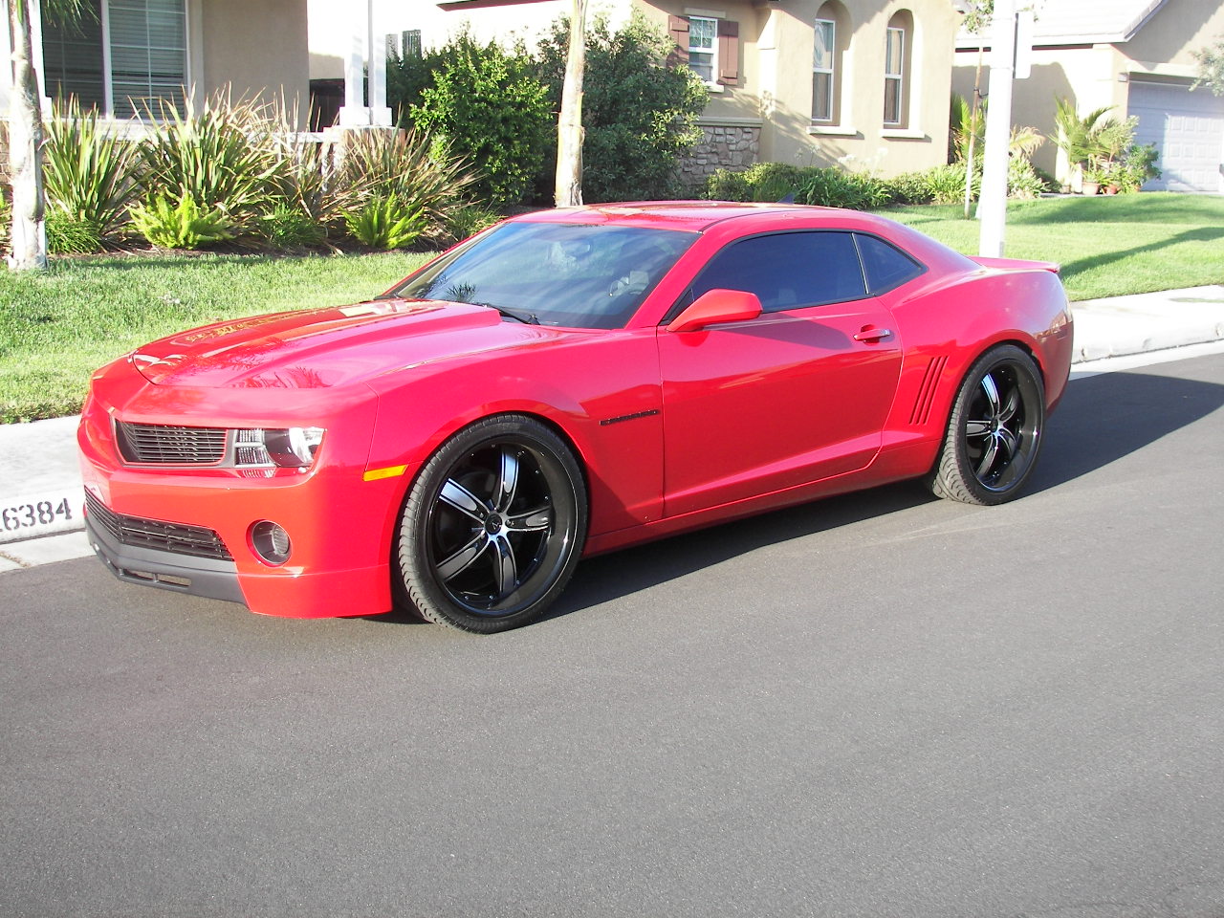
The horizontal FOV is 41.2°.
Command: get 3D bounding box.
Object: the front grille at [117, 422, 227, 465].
[{"bbox_3d":[-1.541,-0.059,5.416,0.140,0.150,0.820,-10,12,-42],"label":"front grille"}]

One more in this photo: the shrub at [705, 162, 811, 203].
[{"bbox_3d":[2.100,-3.967,23.428,1.466,0.634,0.973,1,10,5],"label":"shrub"}]

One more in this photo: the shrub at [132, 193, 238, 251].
[{"bbox_3d":[-4.140,-2.294,15.700,1.000,0.530,0.900,-2,11,-14],"label":"shrub"}]

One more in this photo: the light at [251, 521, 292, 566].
[{"bbox_3d":[-1.047,0.257,4.998,0.125,0.145,0.080,7,13,31],"label":"light"}]

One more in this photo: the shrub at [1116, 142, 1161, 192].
[{"bbox_3d":[9.807,-5.442,30.300,0.820,0.920,0.800,4,11,17],"label":"shrub"}]

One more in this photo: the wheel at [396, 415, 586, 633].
[{"bbox_3d":[-0.441,0.200,5.322,0.725,0.725,0.260,-9,14,-39],"label":"wheel"}]

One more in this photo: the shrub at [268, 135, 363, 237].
[{"bbox_3d":[-2.958,-2.719,16.257,0.908,1.030,0.834,-1,10,-10],"label":"shrub"}]

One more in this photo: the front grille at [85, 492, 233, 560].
[{"bbox_3d":[-1.588,0.220,5.407,0.160,0.130,1.040,-10,12,-42],"label":"front grille"}]

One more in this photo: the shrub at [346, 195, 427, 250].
[{"bbox_3d":[-2.278,-2.379,16.384,0.824,0.538,0.757,-1,10,-8],"label":"shrub"}]

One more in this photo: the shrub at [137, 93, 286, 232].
[{"bbox_3d":[-4.020,-2.966,16.300,1.450,1.380,1.350,-2,11,-13],"label":"shrub"}]

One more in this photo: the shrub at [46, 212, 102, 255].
[{"bbox_3d":[-5.020,-2.091,15.100,0.660,0.400,0.600,-3,11,-18],"label":"shrub"}]

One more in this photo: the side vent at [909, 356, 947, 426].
[{"bbox_3d":[1.312,-0.290,6.791,0.260,0.285,0.050,-10,12,-42],"label":"side vent"}]

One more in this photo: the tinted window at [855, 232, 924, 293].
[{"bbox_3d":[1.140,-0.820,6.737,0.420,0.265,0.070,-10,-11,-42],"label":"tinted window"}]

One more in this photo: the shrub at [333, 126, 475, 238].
[{"bbox_3d":[-2.192,-2.955,17.300,1.480,1.160,1.300,-1,11,-7],"label":"shrub"}]

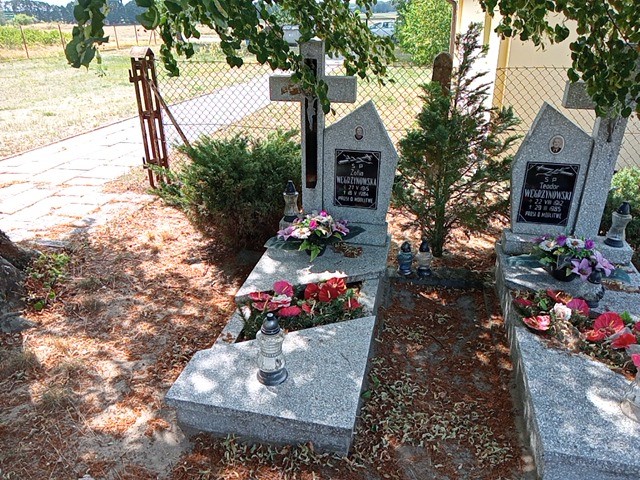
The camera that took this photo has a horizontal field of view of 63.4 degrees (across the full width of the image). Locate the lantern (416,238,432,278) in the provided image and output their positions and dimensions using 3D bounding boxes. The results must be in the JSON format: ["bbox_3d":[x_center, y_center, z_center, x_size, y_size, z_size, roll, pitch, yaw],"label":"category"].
[{"bbox_3d":[0.695,0.106,3.375,0.102,0.277,0.102,6,26,11],"label":"lantern"}]

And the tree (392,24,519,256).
[{"bbox_3d":[0.873,-0.589,3.404,0.780,1.540,0.740,6,26,11],"label":"tree"}]

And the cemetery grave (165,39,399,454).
[{"bbox_3d":[-0.077,-0.201,2.704,0.839,1.440,1.910,6,26,11],"label":"cemetery grave"}]

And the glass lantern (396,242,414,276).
[{"bbox_3d":[0.571,0.115,3.401,0.102,0.238,0.102,6,26,11],"label":"glass lantern"}]

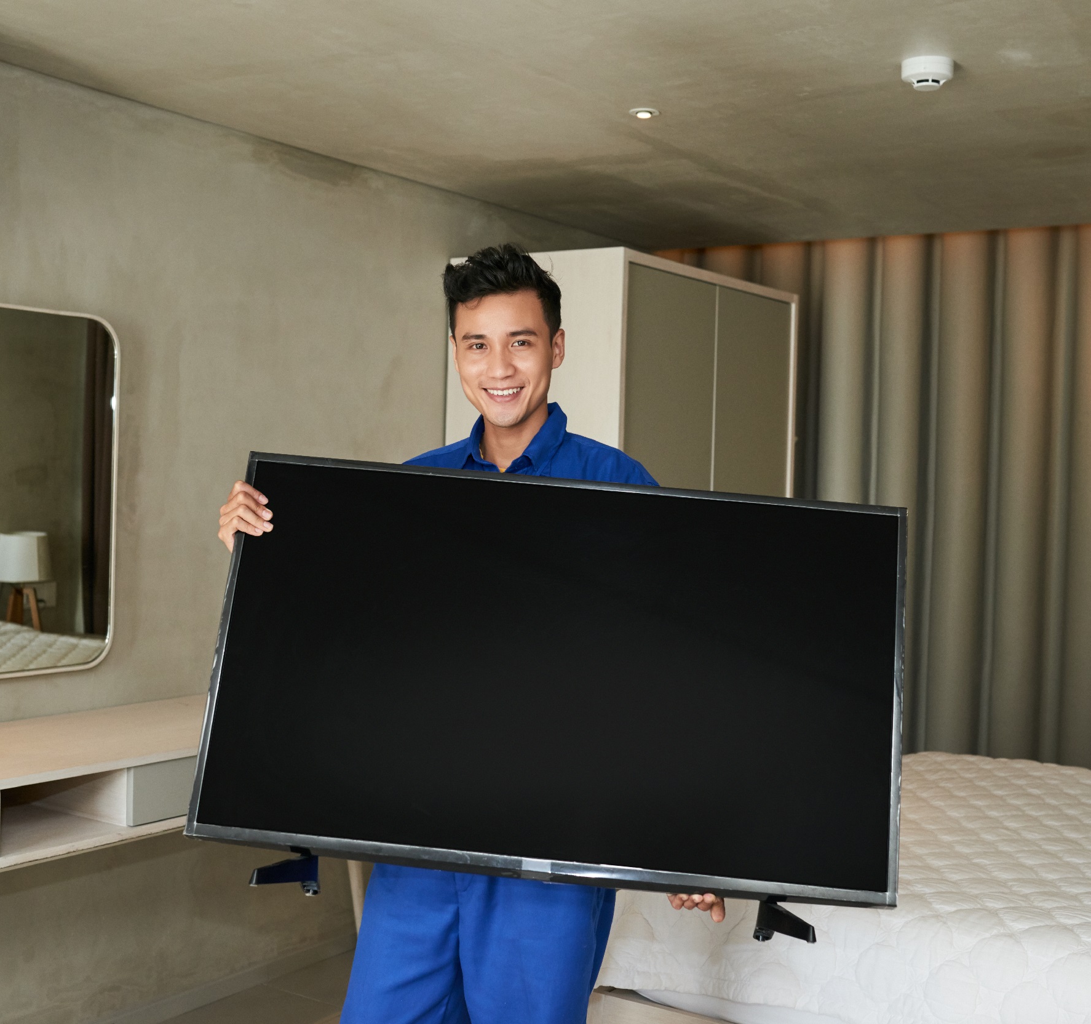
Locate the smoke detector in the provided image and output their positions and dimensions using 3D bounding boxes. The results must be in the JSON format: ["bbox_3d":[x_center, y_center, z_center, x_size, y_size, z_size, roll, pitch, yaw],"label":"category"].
[{"bbox_3d":[0.758,-0.865,2.948,0.099,0.050,0.099,3,2,34],"label":"smoke detector"}]

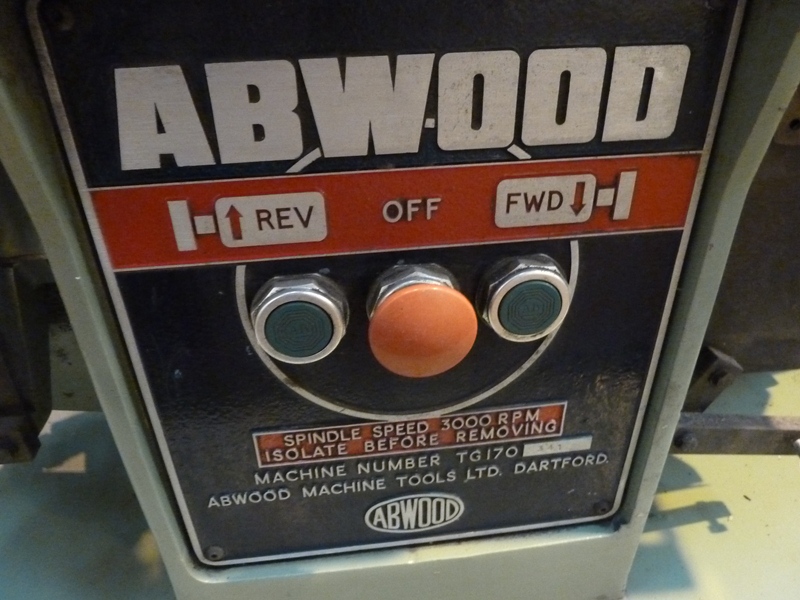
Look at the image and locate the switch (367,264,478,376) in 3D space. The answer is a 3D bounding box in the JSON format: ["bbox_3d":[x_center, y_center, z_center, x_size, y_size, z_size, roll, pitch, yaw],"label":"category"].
[{"bbox_3d":[0.008,0.009,0.219,0.041,0.041,0.027,-5,30,-6],"label":"switch"}]

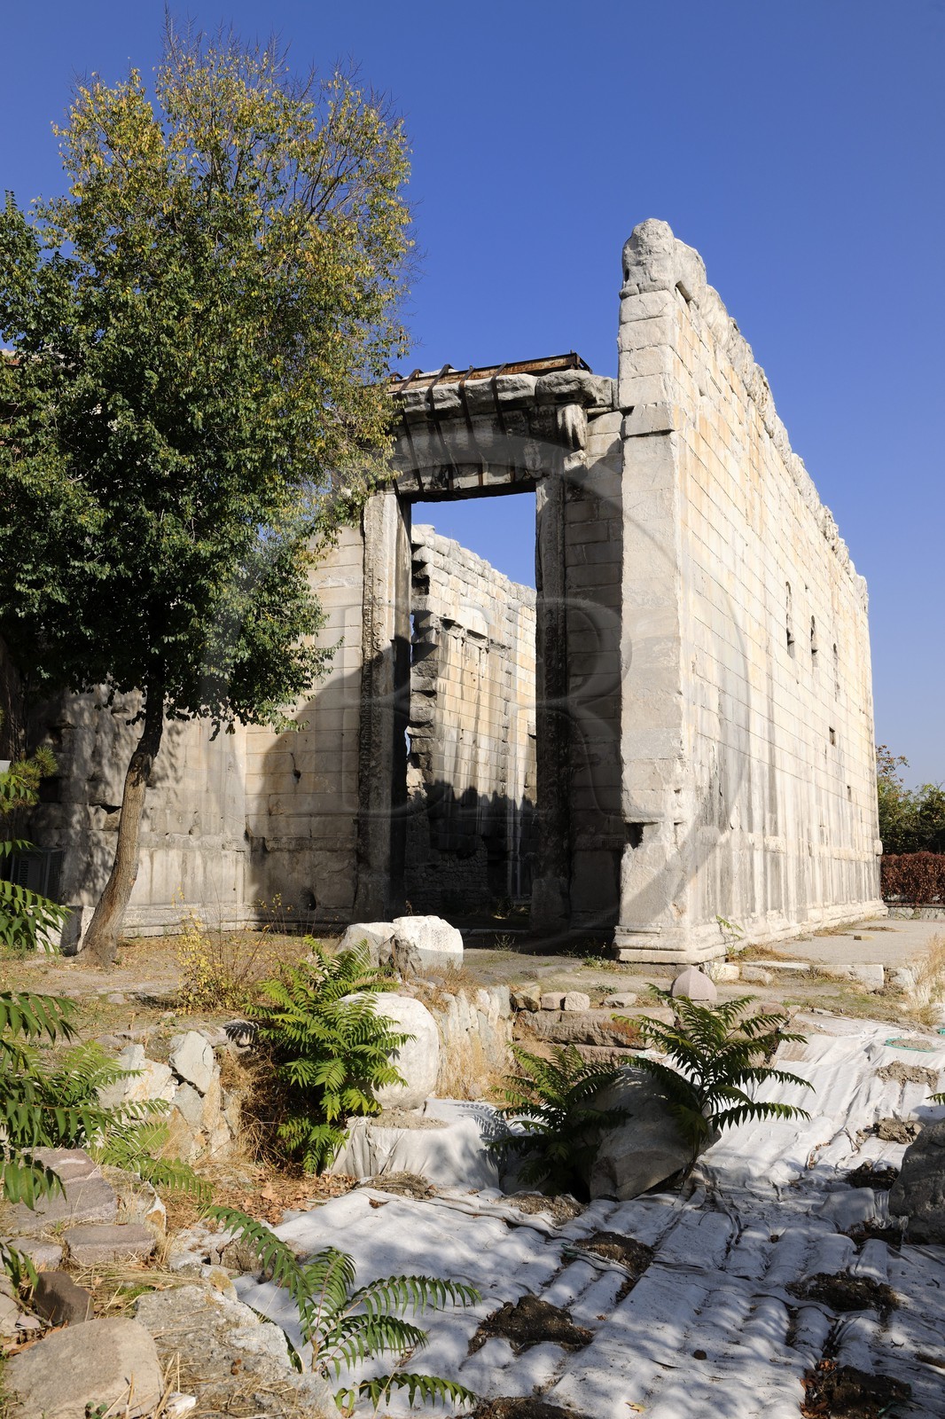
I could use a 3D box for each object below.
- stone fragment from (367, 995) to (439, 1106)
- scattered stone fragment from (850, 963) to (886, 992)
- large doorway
[{"bbox_3d":[-0.690,2.928,10.900,0.840,0.950,0.800,1,-8,-3],"label":"stone fragment"},{"bbox_3d":[5.898,3.992,18.800,0.500,0.400,0.420,-2,-8,17],"label":"scattered stone fragment"},{"bbox_3d":[-0.050,-0.055,26.283,3.216,9.060,0.660,-3,-8,23],"label":"large doorway"}]

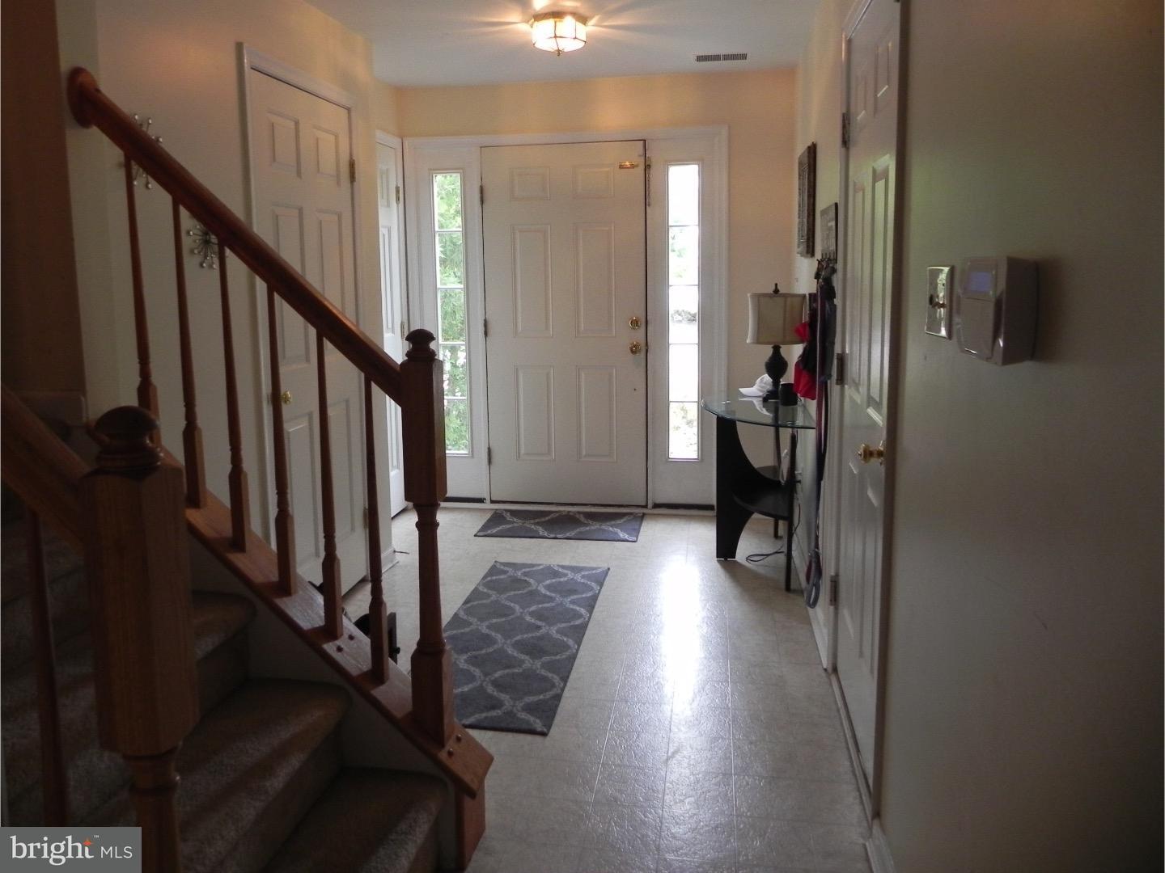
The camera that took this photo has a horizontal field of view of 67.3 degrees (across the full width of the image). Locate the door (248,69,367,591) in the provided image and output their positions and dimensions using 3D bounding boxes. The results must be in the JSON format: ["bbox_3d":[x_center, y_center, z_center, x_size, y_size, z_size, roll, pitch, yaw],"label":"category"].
[{"bbox_3d":[-1.043,-0.314,3.385,0.040,1.980,0.790,0,9,8],"label":"door"}]

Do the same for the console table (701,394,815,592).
[{"bbox_3d":[0.752,0.219,3.937,0.435,0.711,1.250,0,9,8],"label":"console table"}]

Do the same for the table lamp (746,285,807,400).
[{"bbox_3d":[0.869,-0.410,3.929,0.264,0.525,0.264,0,9,8],"label":"table lamp"}]

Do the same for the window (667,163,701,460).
[{"bbox_3d":[0.554,-0.664,4.786,0.183,1.603,0.050,0,9,8],"label":"window"}]

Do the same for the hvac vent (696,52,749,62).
[{"bbox_3d":[0.685,-1.854,4.300,0.260,0.015,0.110,0,9,8],"label":"hvac vent"}]

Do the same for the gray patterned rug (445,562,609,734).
[{"bbox_3d":[-0.261,0.750,3.401,0.553,0.010,1.556,1,10,8],"label":"gray patterned rug"}]

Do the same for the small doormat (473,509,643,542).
[{"bbox_3d":[-0.112,0.472,4.688,0.852,0.010,0.540,0,9,8],"label":"small doormat"}]

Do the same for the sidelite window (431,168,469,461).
[{"bbox_3d":[-0.740,-0.682,4.976,0.167,1.582,0.050,0,9,8],"label":"sidelite window"}]

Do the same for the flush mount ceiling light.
[{"bbox_3d":[-0.085,-1.692,3.719,0.260,0.136,0.260,0,9,8],"label":"flush mount ceiling light"}]

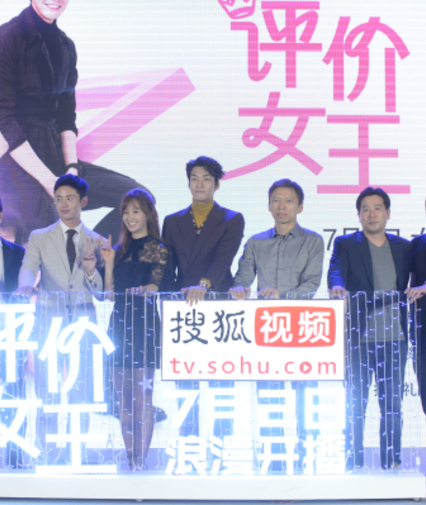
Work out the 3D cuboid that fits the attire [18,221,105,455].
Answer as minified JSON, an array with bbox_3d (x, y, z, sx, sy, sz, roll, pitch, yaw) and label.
[{"bbox_3d":[-0.883,0.551,8.600,0.489,1.474,0.380,0,0,-5],"label":"attire"}]

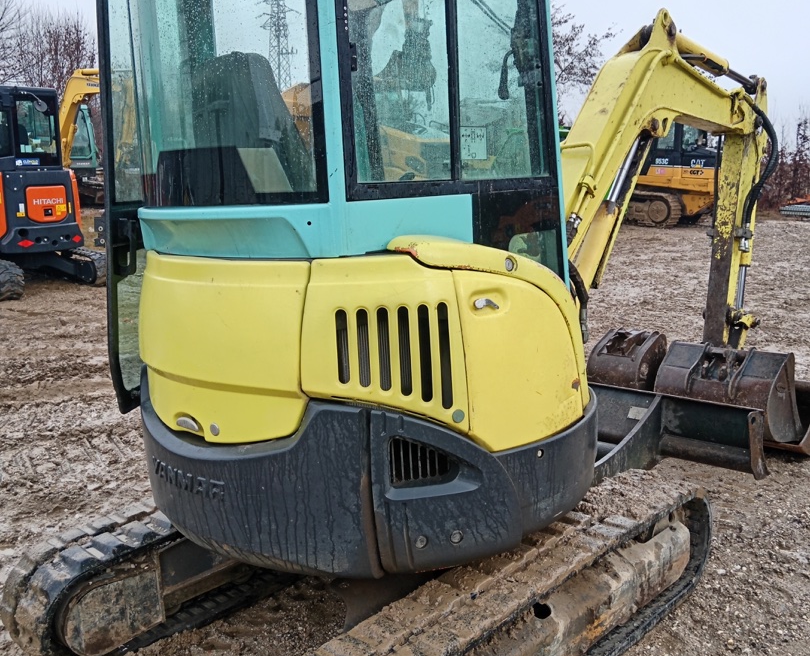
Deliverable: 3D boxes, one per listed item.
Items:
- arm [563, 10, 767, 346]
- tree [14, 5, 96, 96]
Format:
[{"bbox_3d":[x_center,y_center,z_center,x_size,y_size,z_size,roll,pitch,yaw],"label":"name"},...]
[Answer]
[{"bbox_3d":[1.264,-0.570,4.050,0.323,1.798,1.919,10,17,42],"label":"arm"},{"bbox_3d":[-11.988,-7.747,28.639,3.200,6.800,3.200,-6,13,-21],"label":"tree"}]

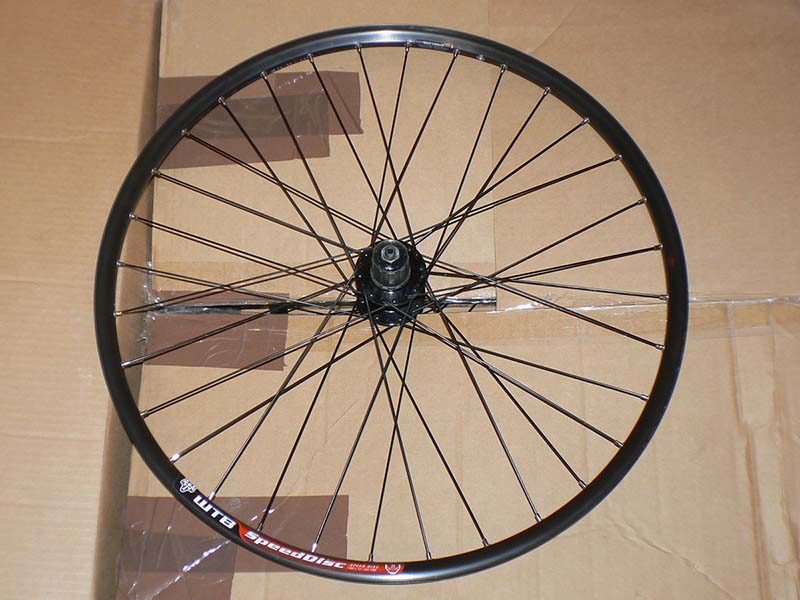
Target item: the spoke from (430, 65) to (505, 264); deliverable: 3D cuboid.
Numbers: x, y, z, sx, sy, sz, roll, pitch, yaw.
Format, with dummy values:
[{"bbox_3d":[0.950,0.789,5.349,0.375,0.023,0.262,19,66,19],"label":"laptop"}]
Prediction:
[{"bbox_3d":[0.069,-0.138,0.837,0.003,0.003,0.254,19,68,6],"label":"spoke"}]

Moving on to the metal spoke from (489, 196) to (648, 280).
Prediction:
[{"bbox_3d":[0.131,-0.044,0.835,0.257,0.003,0.003,-26,74,0],"label":"metal spoke"}]

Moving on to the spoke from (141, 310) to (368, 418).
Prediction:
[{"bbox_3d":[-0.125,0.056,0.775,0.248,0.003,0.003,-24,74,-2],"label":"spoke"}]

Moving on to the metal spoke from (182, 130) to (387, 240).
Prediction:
[{"bbox_3d":[-0.115,-0.114,0.829,0.253,0.003,0.003,29,74,14],"label":"metal spoke"}]

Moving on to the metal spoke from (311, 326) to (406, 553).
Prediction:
[{"bbox_3d":[-0.032,0.111,0.757,0.003,0.003,0.241,20,78,6],"label":"metal spoke"}]

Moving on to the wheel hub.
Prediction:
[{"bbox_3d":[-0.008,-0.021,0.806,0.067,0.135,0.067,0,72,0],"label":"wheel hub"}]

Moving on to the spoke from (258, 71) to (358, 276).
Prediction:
[{"bbox_3d":[-0.092,-0.133,0.836,0.003,0.003,0.252,-23,69,-7],"label":"spoke"}]

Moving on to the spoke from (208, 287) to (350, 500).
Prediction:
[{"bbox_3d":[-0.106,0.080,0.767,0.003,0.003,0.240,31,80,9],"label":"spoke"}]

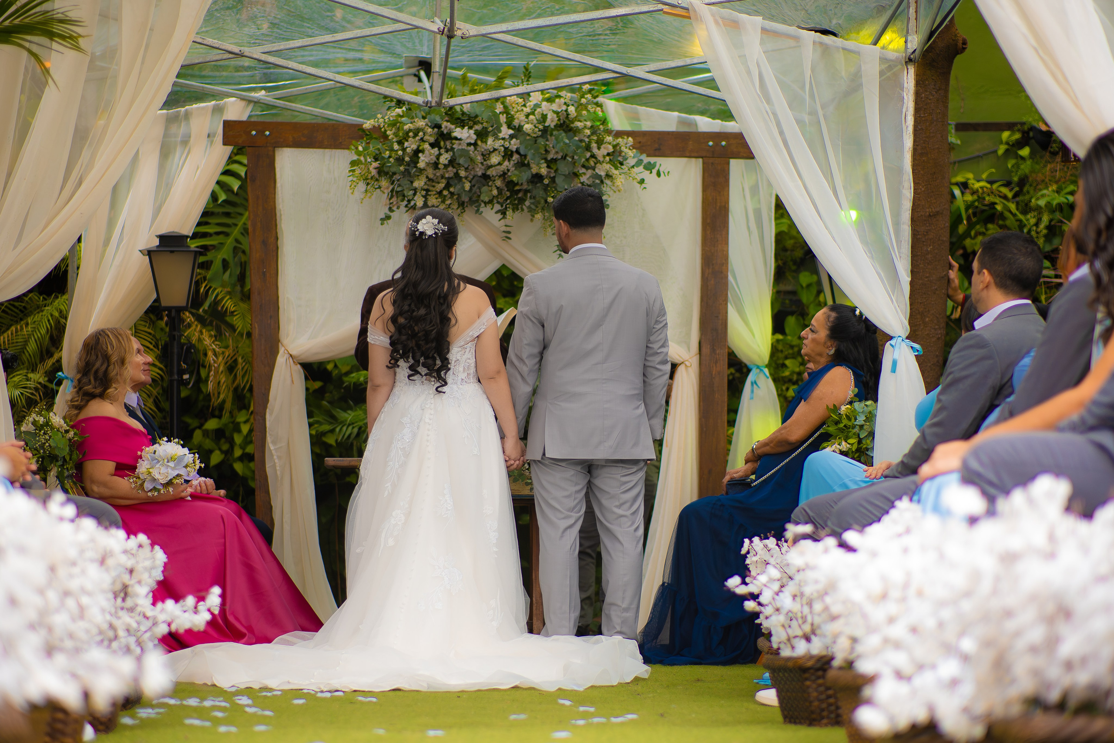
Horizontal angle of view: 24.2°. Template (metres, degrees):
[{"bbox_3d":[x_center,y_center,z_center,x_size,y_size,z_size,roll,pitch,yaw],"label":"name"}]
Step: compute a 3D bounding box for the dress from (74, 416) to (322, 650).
[{"bbox_3d":[-1.350,0.600,9.750,0.900,0.880,0.600,0,-1,-9],"label":"dress"}]

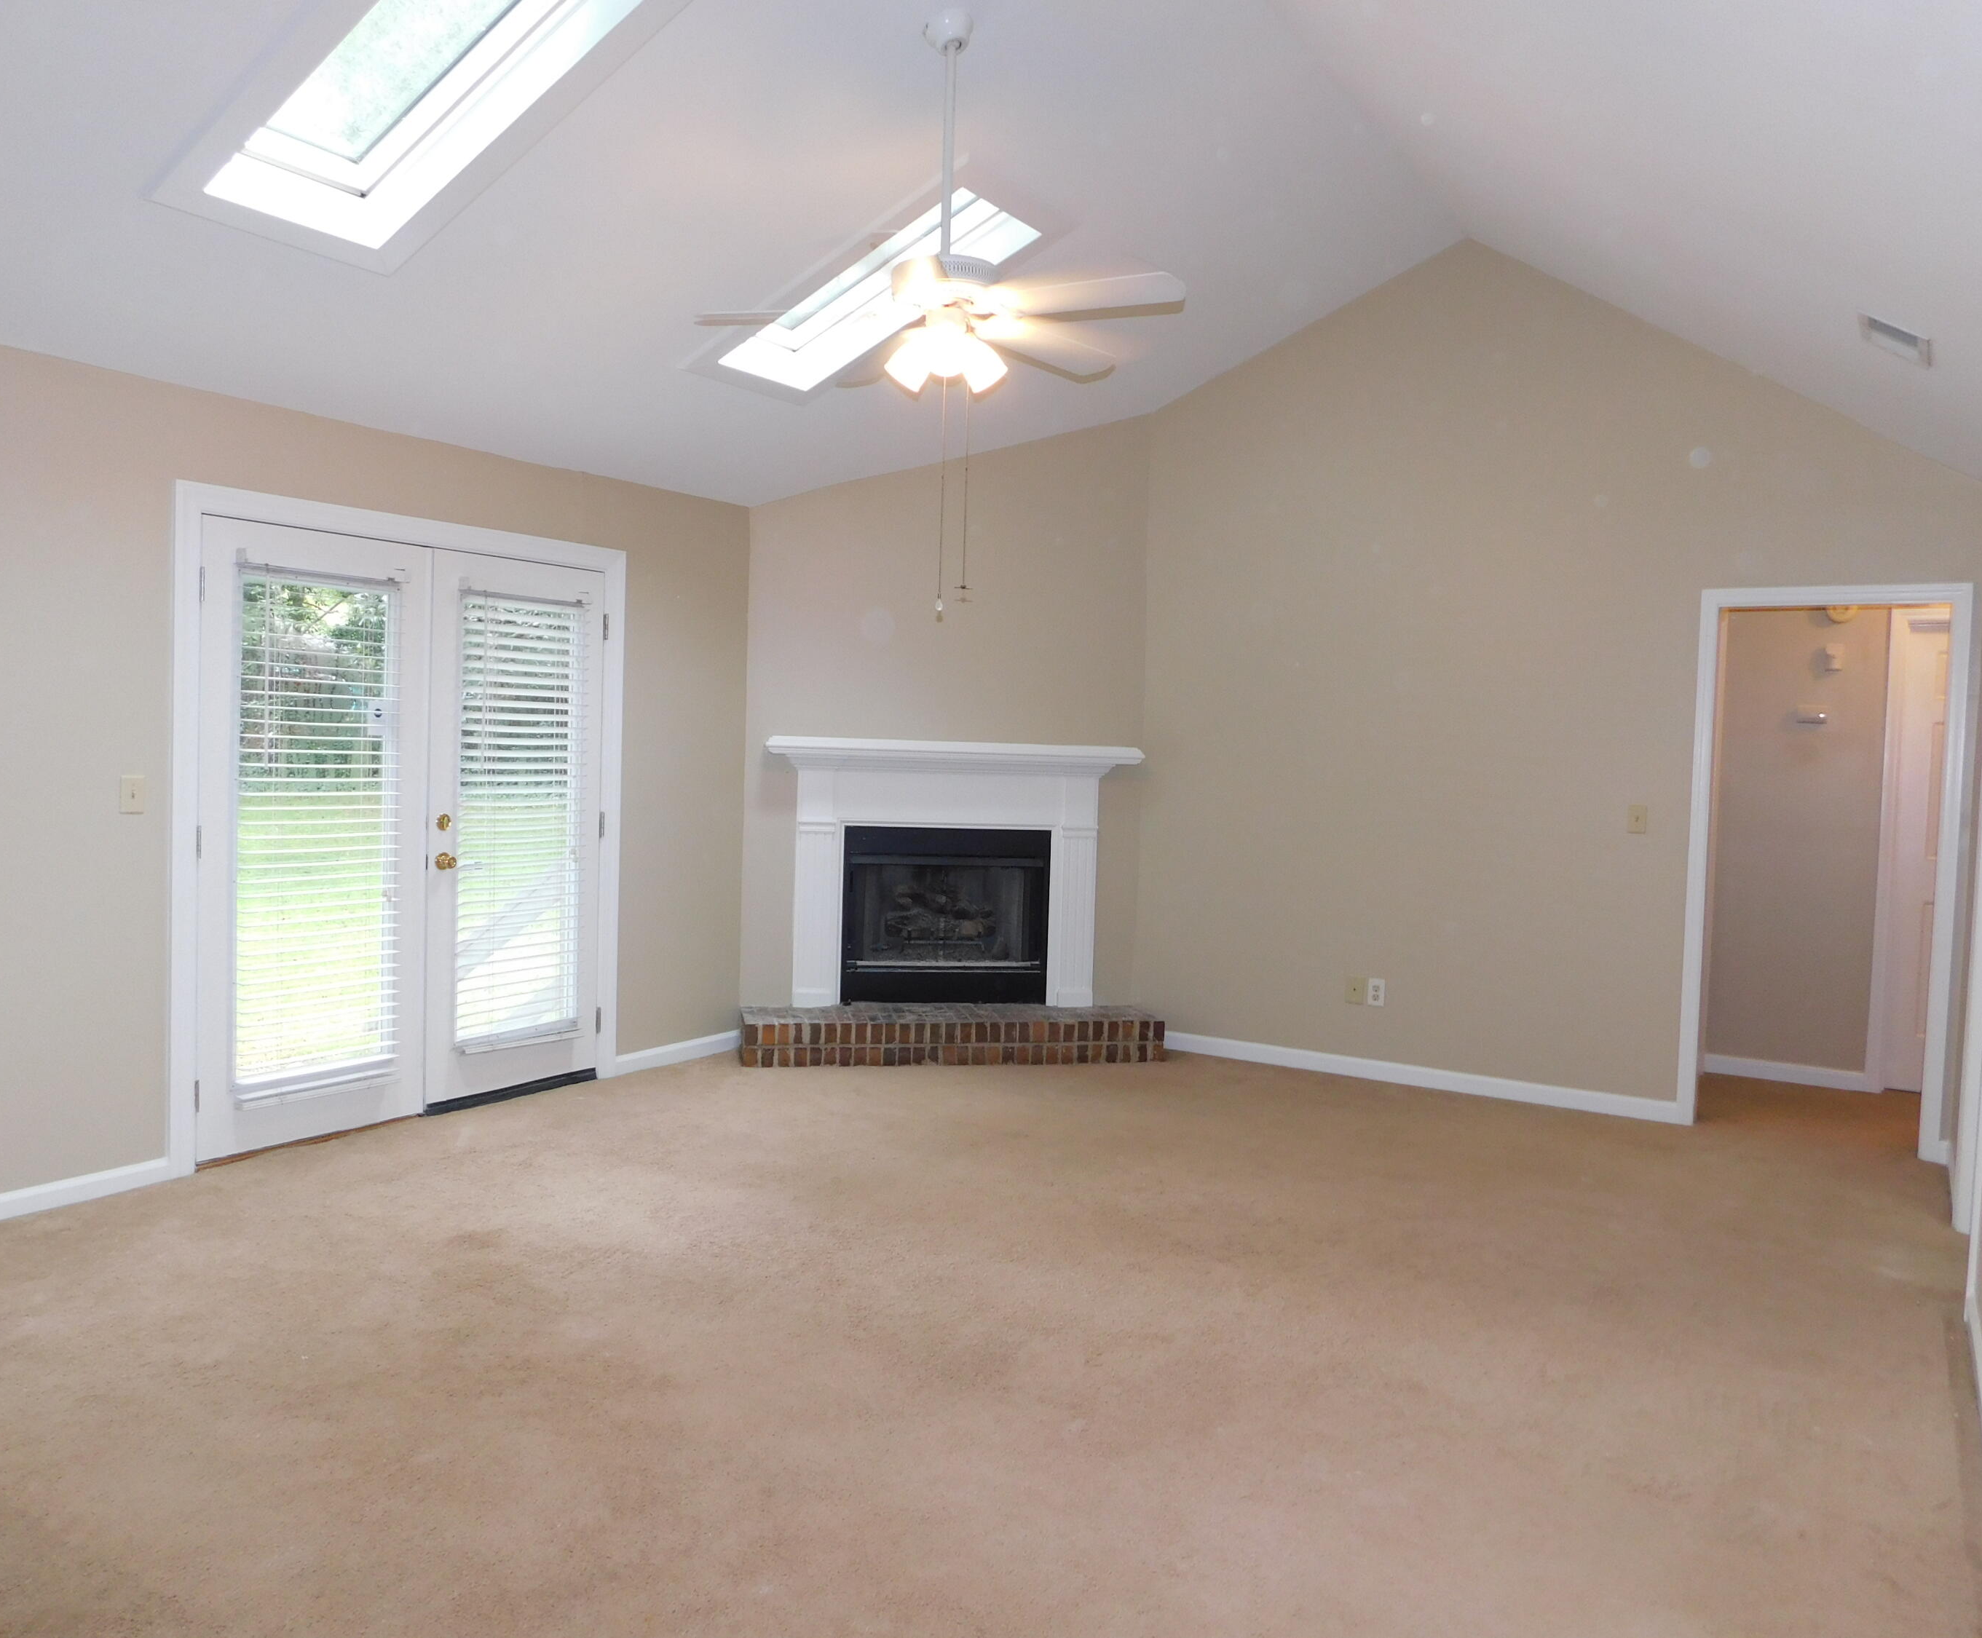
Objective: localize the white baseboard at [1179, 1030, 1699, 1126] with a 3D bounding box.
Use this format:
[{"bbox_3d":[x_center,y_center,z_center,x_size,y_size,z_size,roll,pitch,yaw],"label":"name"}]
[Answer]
[{"bbox_3d":[1.783,1.108,6.306,2.257,0.082,0.016,3,3,33],"label":"white baseboard"}]

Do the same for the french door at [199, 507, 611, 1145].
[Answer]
[{"bbox_3d":[-2.034,0.053,5.207,0.050,2.036,1.617,3,3,33],"label":"french door"}]

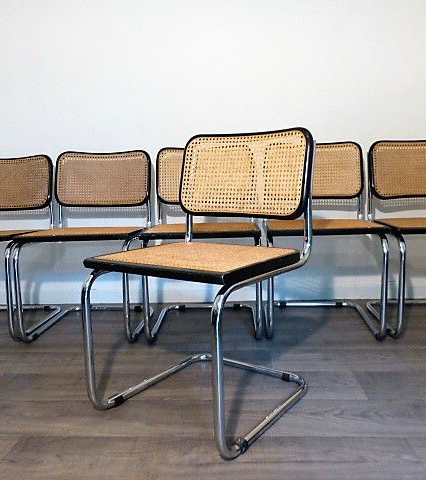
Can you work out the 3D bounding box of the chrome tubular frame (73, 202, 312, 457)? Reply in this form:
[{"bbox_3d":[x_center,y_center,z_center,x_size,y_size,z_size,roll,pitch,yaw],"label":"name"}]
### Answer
[{"bbox_3d":[-0.021,0.148,1.266,0.460,0.670,0.526,4,10,36],"label":"chrome tubular frame"}]

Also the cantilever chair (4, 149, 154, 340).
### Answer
[{"bbox_3d":[-0.538,0.000,1.971,0.468,0.800,0.536,-1,8,5],"label":"cantilever chair"}]

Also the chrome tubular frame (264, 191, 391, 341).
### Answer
[{"bbox_3d":[0.462,0.042,1.937,0.460,0.670,0.526,-1,8,6],"label":"chrome tubular frame"}]

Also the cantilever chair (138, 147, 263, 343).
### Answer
[{"bbox_3d":[-0.036,-0.010,1.936,0.468,0.800,0.536,-1,8,3],"label":"cantilever chair"}]

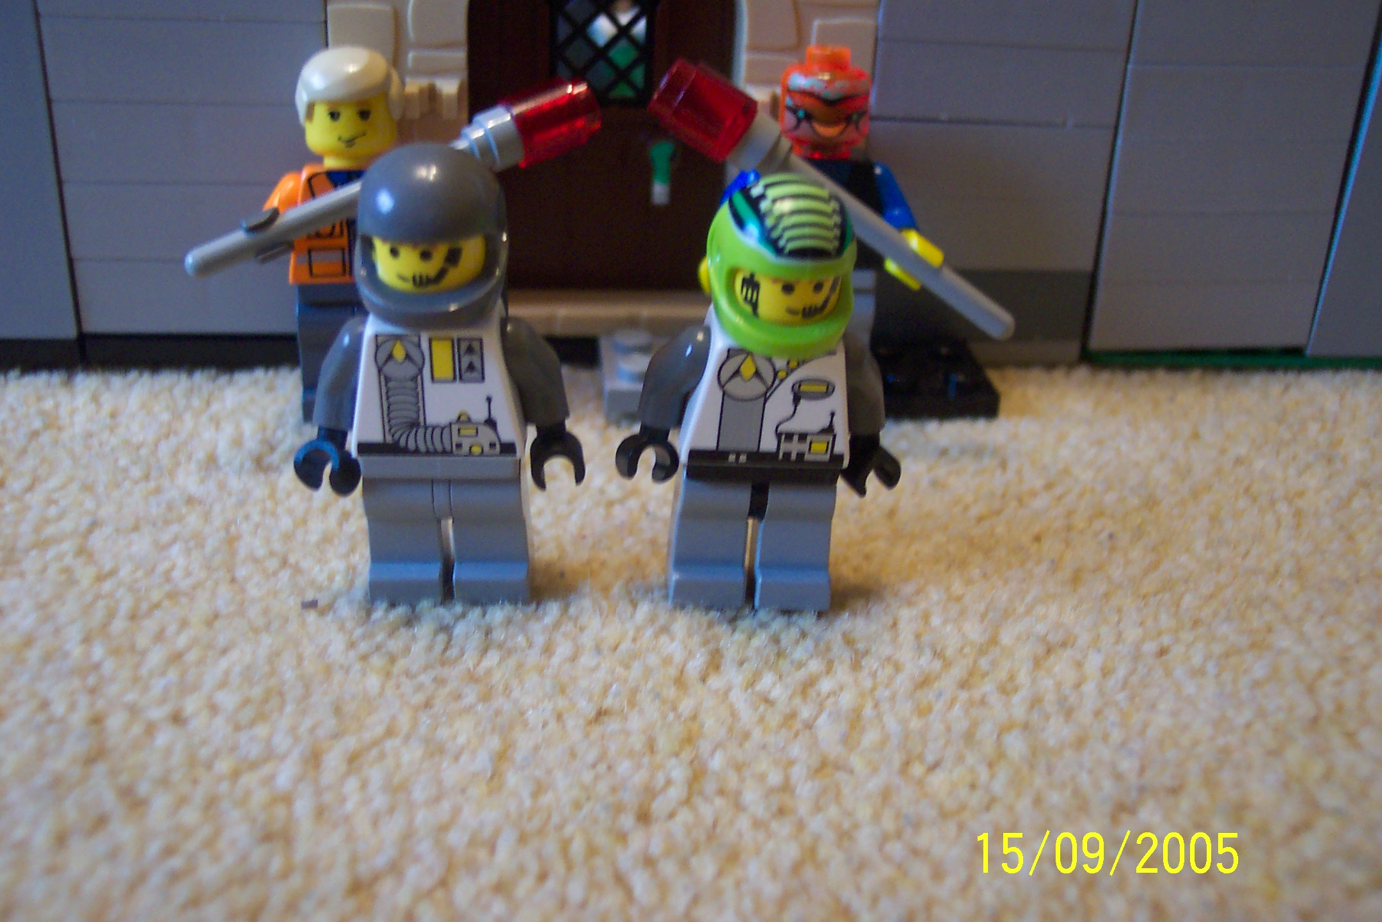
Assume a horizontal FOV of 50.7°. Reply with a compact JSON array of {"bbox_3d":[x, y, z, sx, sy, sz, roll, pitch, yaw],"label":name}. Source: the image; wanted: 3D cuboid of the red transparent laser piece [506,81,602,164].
[{"bbox_3d":[-0.016,-0.038,0.166,0.010,0.008,0.008,-20,0,3],"label":"red transparent laser piece"}]

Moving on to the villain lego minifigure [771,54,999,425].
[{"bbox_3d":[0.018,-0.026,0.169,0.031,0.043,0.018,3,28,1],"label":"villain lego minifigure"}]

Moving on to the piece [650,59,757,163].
[{"bbox_3d":[0.001,-0.039,0.161,0.010,0.008,0.008,33,0,0],"label":"piece"}]

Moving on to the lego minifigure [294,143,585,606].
[{"bbox_3d":[-0.023,-0.008,0.139,0.026,0.044,0.017,0,28,-2],"label":"lego minifigure"}]

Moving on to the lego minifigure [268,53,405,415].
[{"bbox_3d":[-0.039,-0.026,0.169,0.025,0.042,0.017,-3,28,-10],"label":"lego minifigure"}]

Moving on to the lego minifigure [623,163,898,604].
[{"bbox_3d":[0.007,-0.007,0.138,0.026,0.044,0.017,2,28,-5],"label":"lego minifigure"}]

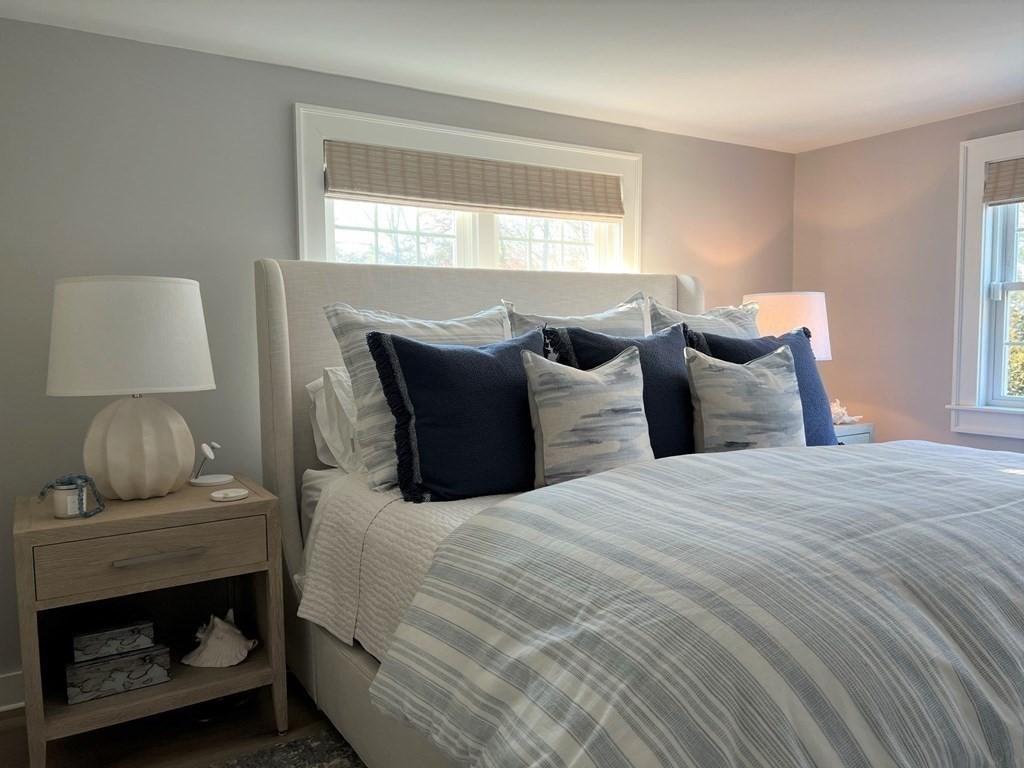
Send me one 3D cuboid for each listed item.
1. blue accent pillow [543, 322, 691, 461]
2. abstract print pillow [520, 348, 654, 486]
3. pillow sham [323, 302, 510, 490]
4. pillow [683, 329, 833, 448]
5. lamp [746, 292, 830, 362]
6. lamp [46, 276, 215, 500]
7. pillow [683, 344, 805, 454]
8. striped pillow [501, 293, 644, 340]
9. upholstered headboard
[{"bbox_3d":[0.422,0.038,2.694,0.580,0.540,0.180,-3,-17,-29],"label":"blue accent pillow"},{"bbox_3d":[0.247,0.095,2.397,0.460,0.450,0.160,-3,-18,-29],"label":"abstract print pillow"},{"bbox_3d":[-0.235,0.017,2.537,0.660,0.620,0.180,-3,-19,-31],"label":"pillow sham"},{"bbox_3d":[0.976,0.020,2.948,0.580,0.530,0.180,-3,-13,-23],"label":"pillow"},{"bbox_3d":[1.416,-0.135,4.022,0.475,0.676,0.475,-3,5,-32],"label":"lamp"},{"bbox_3d":[-1.146,0.015,2.339,0.455,0.652,0.455,-4,5,-33],"label":"lamp"},{"bbox_3d":[0.823,0.076,2.642,0.460,0.440,0.160,-3,-17,-25],"label":"pillow"},{"bbox_3d":[0.319,-0.037,2.867,0.660,0.630,0.180,-3,-17,-32],"label":"striped pillow"},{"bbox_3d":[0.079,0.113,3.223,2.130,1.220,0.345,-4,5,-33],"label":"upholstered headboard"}]

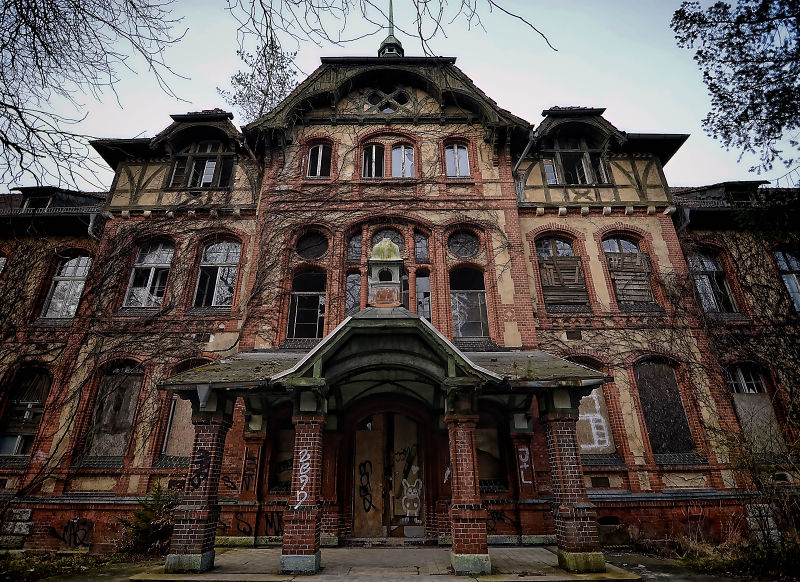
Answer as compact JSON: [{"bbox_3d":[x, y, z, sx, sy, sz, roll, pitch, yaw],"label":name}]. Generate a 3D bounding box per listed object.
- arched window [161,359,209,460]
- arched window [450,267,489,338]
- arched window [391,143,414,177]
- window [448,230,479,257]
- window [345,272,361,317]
[{"bbox_3d":[-5.994,3.358,11.437,1.320,2.799,0.250,0,-23,0],"label":"arched window"},{"bbox_3d":[2.067,0.294,11.871,1.090,2.260,0.220,0,-22,0],"label":"arched window"},{"bbox_3d":[0.110,-4.641,13.907,0.790,1.450,0.200,0,-22,0],"label":"arched window"},{"bbox_3d":[2.076,-1.500,12.558,1.020,1.020,0.220,0,-22,0],"label":"window"},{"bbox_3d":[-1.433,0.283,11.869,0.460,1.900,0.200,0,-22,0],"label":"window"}]

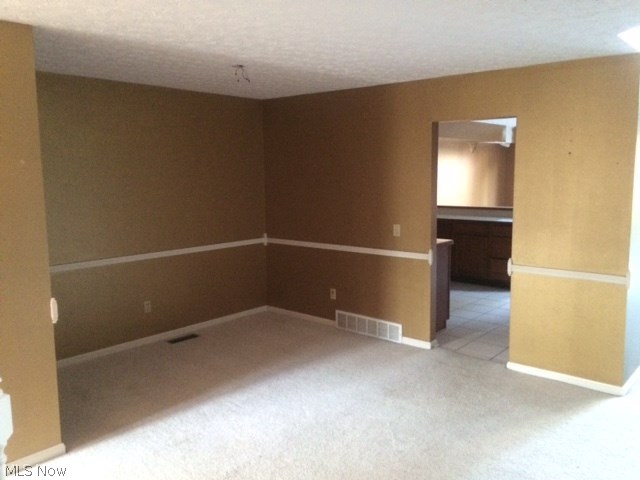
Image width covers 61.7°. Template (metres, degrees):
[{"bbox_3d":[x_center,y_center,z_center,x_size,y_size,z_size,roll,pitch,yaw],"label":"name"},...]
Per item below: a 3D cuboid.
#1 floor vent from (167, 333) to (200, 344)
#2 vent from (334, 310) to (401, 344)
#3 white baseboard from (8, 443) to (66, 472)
[{"bbox_3d":[-1.361,0.980,5.340,0.115,0.012,0.335,6,10,39],"label":"floor vent"},{"bbox_3d":[0.479,0.880,5.449,0.807,0.193,0.020,6,10,39],"label":"vent"},{"bbox_3d":[-1.612,1.244,3.054,0.015,0.069,0.320,6,10,39],"label":"white baseboard"}]

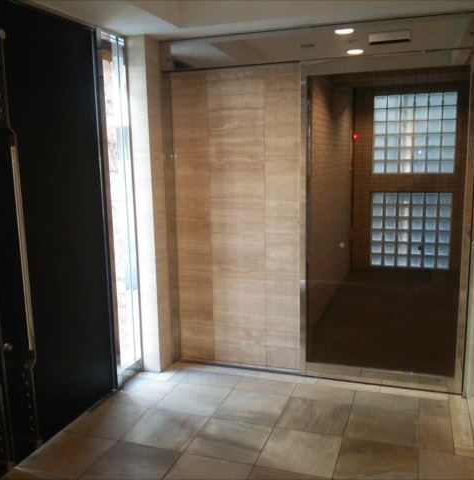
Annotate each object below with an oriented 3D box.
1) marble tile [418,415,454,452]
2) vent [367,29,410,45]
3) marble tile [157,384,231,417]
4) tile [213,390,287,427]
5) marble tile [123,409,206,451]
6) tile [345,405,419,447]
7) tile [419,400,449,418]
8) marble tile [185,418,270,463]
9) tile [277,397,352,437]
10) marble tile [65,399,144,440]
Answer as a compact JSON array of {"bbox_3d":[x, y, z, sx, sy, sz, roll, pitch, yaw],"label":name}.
[{"bbox_3d":[1.129,1.098,3.150,0.178,0.020,0.407,2,11,19],"label":"marble tile"},{"bbox_3d":[0.918,-1.227,3.341,0.240,0.066,0.060,2,11,19],"label":"vent"},{"bbox_3d":[-0.281,1.042,3.623,0.400,0.020,0.407,2,11,19],"label":"marble tile"},{"bbox_3d":[0.098,1.057,3.496,0.400,0.020,0.407,2,11,19],"label":"tile"},{"bbox_3d":[-0.411,1.112,3.244,0.400,0.020,0.407,2,11,19],"label":"marble tile"},{"bbox_3d":[0.855,1.087,3.242,0.400,0.020,0.407,2,11,19],"label":"tile"},{"bbox_3d":[1.225,1.046,3.433,0.176,0.020,0.200,2,11,19],"label":"tile"},{"bbox_3d":[-0.033,1.127,3.116,0.400,0.020,0.407,2,11,19],"label":"marble tile"},{"bbox_3d":[0.476,1.072,3.369,0.400,0.020,0.407,2,11,19],"label":"tile"},{"bbox_3d":[-0.766,1.098,3.362,0.348,0.020,0.407,2,11,19],"label":"marble tile"}]

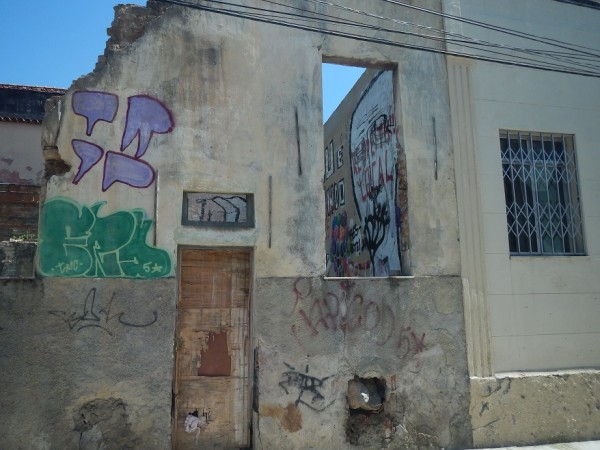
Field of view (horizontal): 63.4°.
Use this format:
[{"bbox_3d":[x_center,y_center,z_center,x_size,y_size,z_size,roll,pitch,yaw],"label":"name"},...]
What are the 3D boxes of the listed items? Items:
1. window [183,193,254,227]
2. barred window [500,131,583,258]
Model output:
[{"bbox_3d":[-0.856,-0.162,5.138,0.750,0.371,0.100,1,-9,-14],"label":"window"},{"bbox_3d":[3.099,-0.413,6.175,1.113,1.591,0.140,1,-9,-14],"label":"barred window"}]

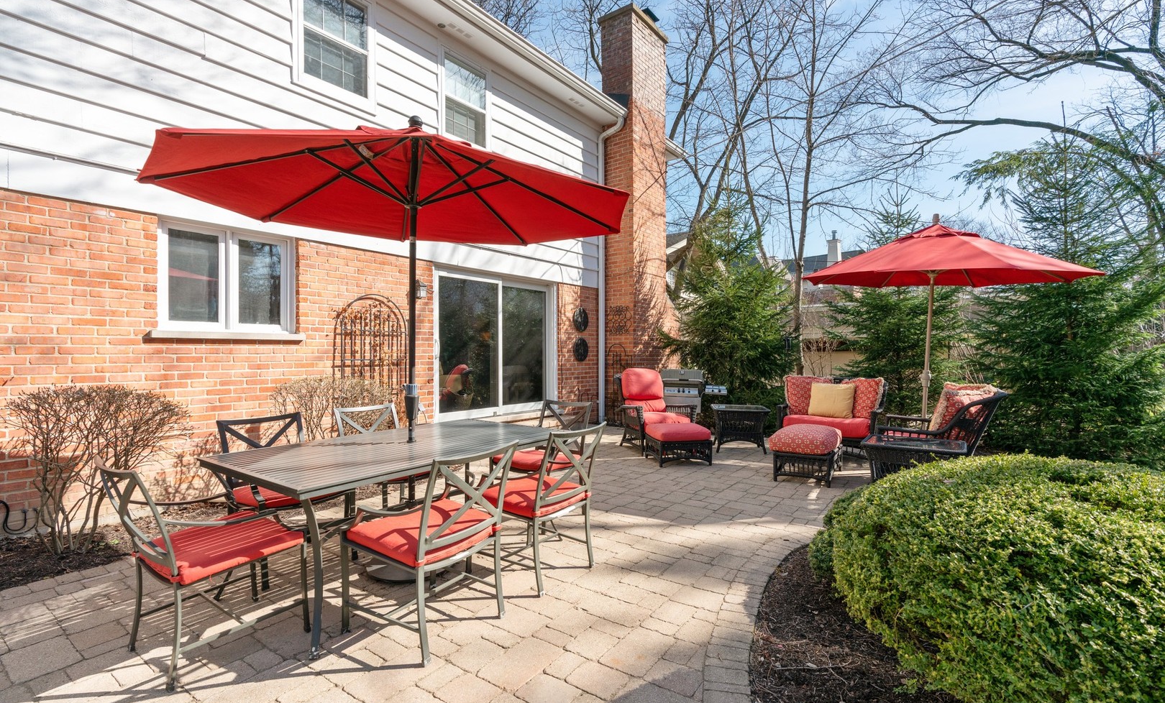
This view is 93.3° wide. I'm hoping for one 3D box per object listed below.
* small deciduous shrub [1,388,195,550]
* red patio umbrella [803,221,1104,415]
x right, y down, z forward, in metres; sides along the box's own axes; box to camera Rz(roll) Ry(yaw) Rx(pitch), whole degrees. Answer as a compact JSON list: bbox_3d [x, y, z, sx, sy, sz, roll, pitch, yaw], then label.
[{"bbox_3d":[-3.320,0.800,3.820,0.920,1.120,1.000,0,0,36],"label":"small deciduous shrub"},{"bbox_3d":[3.870,-0.110,6.100,2.720,2.810,2.720,0,0,36],"label":"red patio umbrella"}]

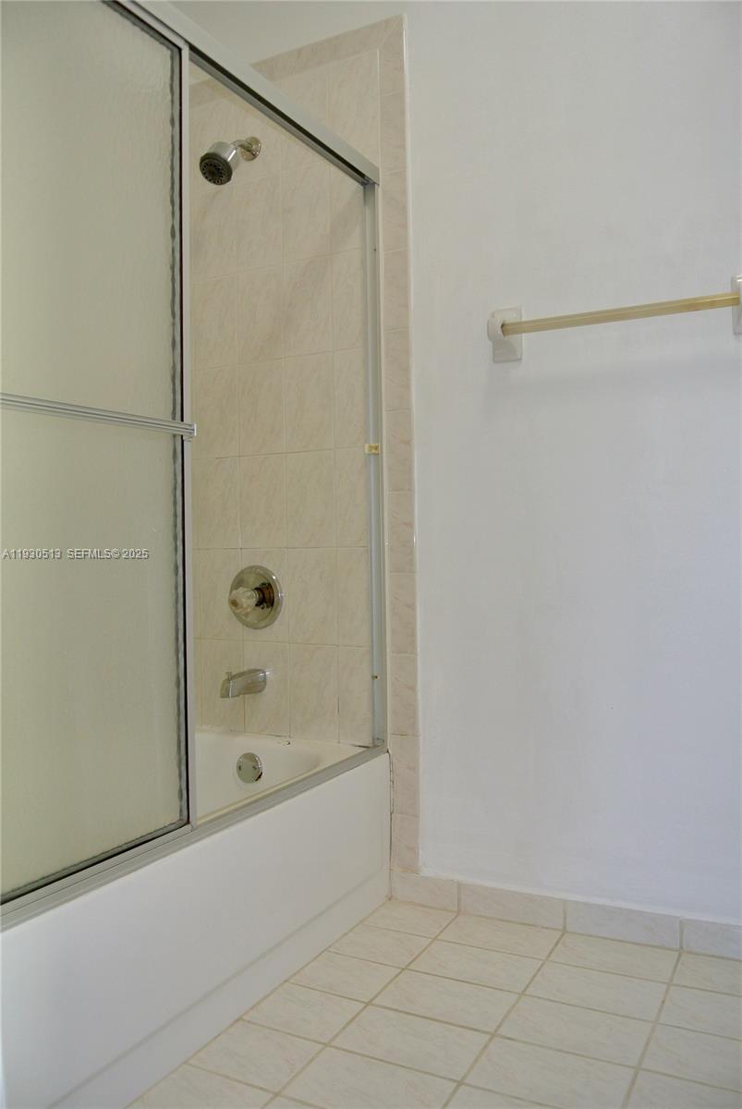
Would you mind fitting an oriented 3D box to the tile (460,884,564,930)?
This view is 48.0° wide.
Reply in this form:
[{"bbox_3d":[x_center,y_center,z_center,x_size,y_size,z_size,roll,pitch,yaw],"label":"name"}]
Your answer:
[{"bbox_3d":[0.331,0.826,1.963,0.251,0.073,0.010,-2,-2,28],"label":"tile"}]

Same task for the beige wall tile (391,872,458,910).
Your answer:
[{"bbox_3d":[0.132,0.833,2.068,0.186,0.074,0.010,-2,-2,28],"label":"beige wall tile"}]

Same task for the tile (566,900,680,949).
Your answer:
[{"bbox_3d":[0.556,0.818,1.845,0.247,0.073,0.010,-2,-2,28],"label":"tile"}]

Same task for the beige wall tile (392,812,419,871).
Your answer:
[{"bbox_3d":[0.089,0.724,2.092,0.077,0.141,0.010,-2,-2,28],"label":"beige wall tile"}]

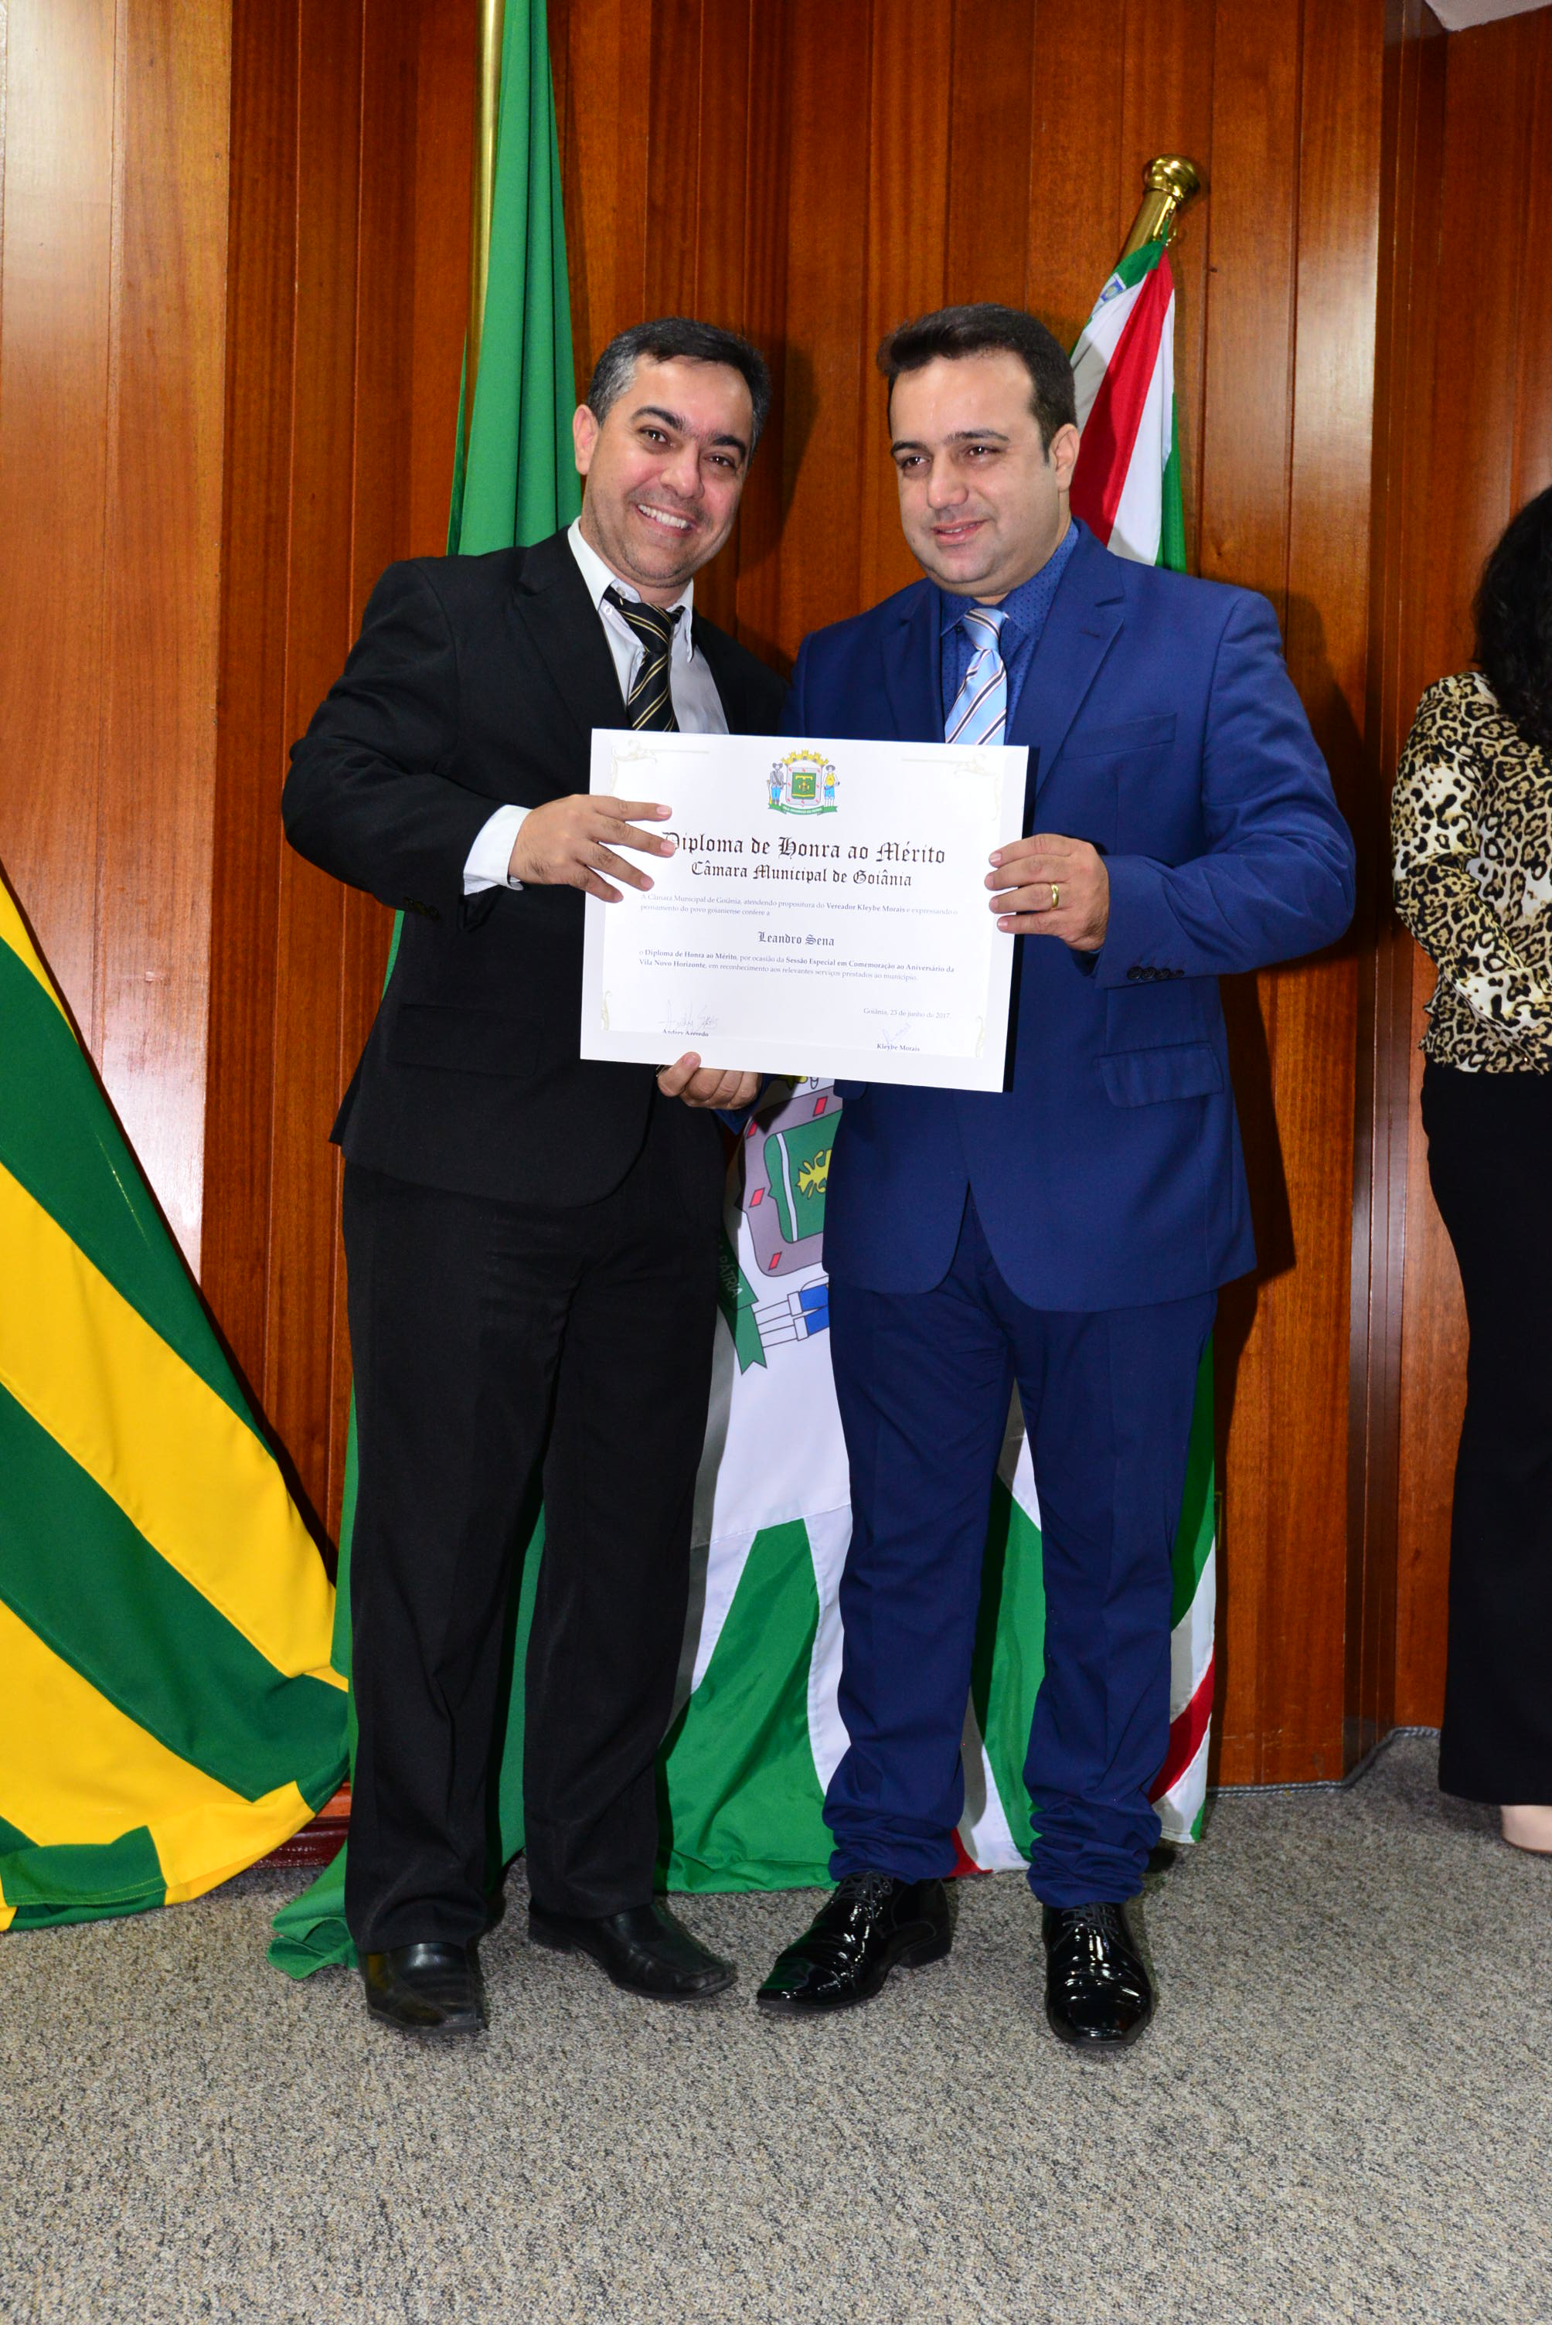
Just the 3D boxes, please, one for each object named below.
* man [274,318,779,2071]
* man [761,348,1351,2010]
[{"bbox_3d":[-0.210,-0.005,2.310,0.540,1.720,0.460,1,0,-27],"label":"man"},{"bbox_3d":[0.260,-0.003,2.270,0.580,1.730,0.480,1,0,22],"label":"man"}]

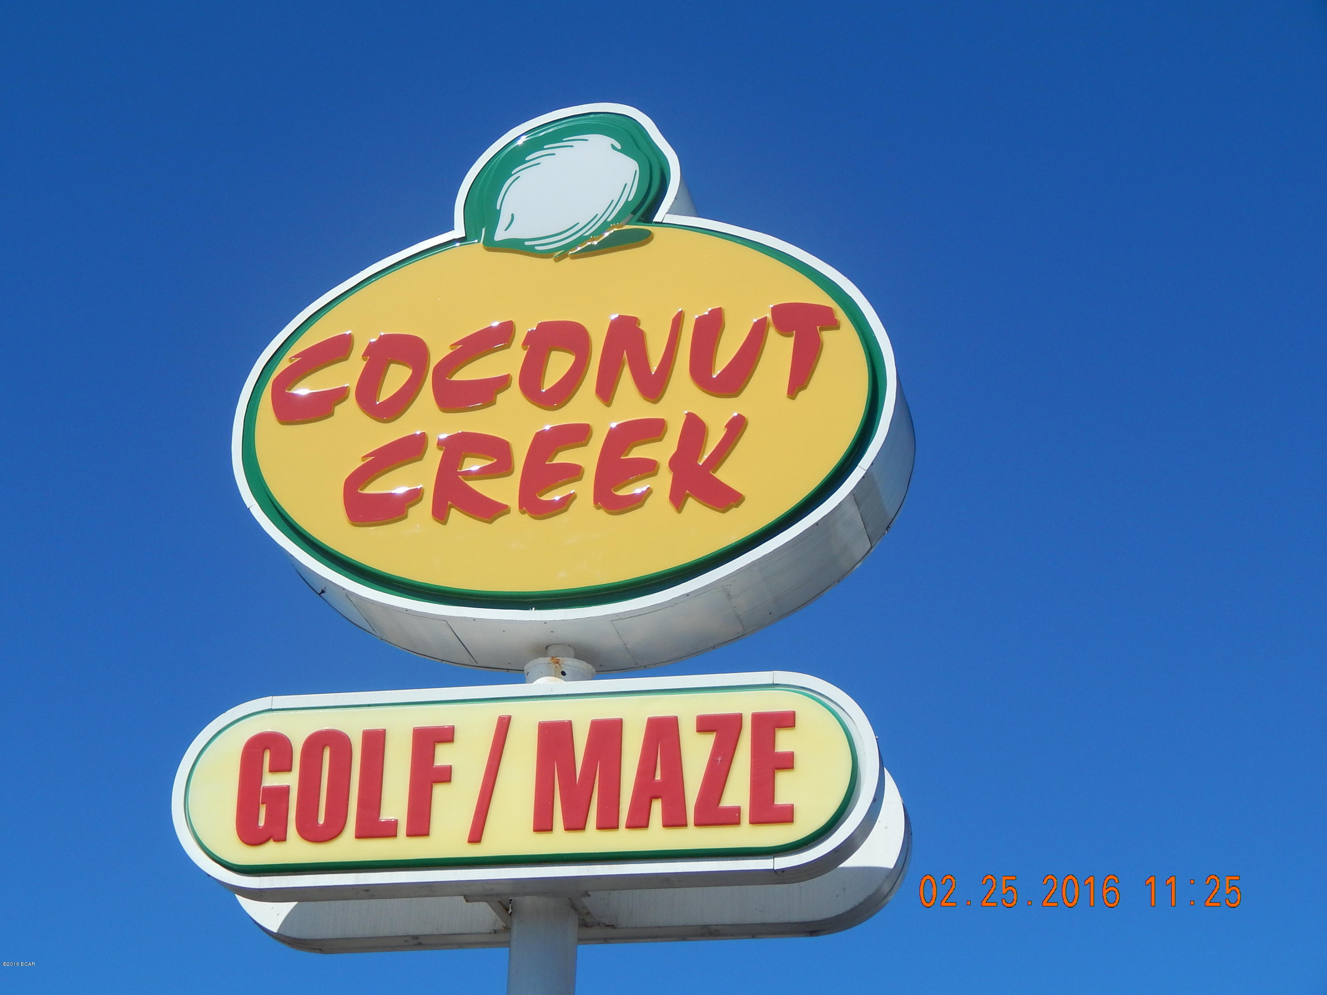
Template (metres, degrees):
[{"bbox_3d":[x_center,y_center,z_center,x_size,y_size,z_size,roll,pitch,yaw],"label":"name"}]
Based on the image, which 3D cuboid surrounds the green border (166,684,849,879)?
[{"bbox_3d":[-0.578,1.135,13.127,2.772,0.728,0.064,-4,-25,12],"label":"green border"}]

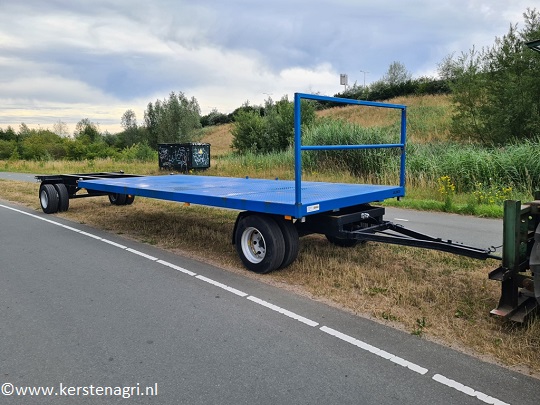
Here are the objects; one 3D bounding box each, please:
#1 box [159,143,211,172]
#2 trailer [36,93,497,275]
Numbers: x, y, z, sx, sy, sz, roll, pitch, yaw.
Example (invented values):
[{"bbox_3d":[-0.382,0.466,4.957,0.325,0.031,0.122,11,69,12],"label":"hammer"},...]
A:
[{"bbox_3d":[-5.405,-2.820,25.823,2.800,1.800,1.500,4,9,35],"label":"box"},{"bbox_3d":[-1.523,-0.530,8.159,11.370,2.220,2.550,6,11,44],"label":"trailer"}]

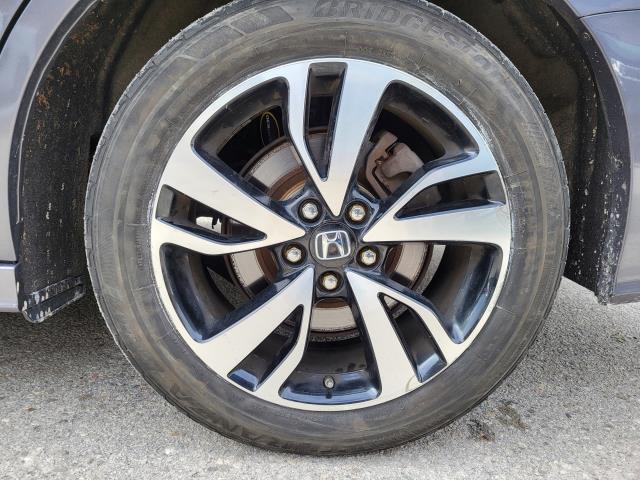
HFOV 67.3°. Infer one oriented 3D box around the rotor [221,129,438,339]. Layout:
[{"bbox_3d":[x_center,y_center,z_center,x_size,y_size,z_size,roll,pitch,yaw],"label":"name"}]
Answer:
[{"bbox_3d":[0.015,-0.004,0.730,0.314,0.314,0.050,0,12,-3],"label":"rotor"}]

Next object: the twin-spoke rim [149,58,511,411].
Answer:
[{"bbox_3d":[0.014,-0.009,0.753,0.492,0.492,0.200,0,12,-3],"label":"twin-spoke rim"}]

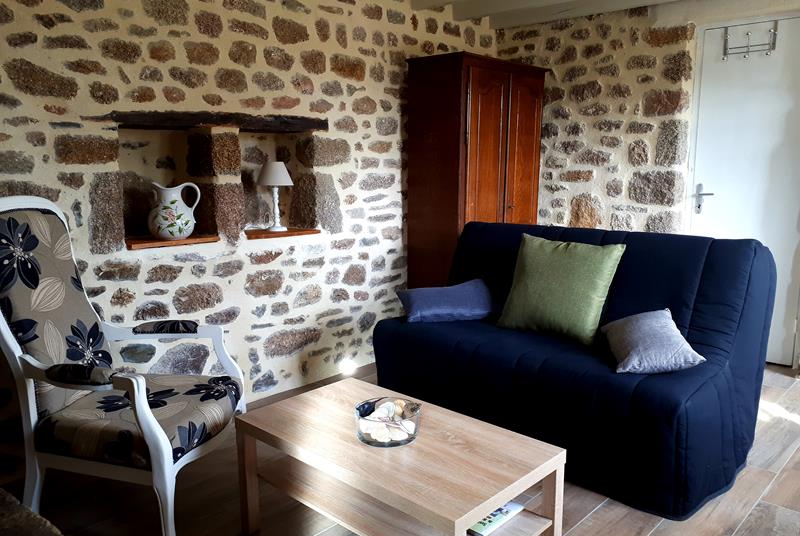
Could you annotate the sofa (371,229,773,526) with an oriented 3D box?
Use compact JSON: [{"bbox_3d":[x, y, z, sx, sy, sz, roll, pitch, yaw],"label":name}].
[{"bbox_3d":[0.740,0.297,2.870,1.470,0.920,0.940,8,12,43],"label":"sofa"}]

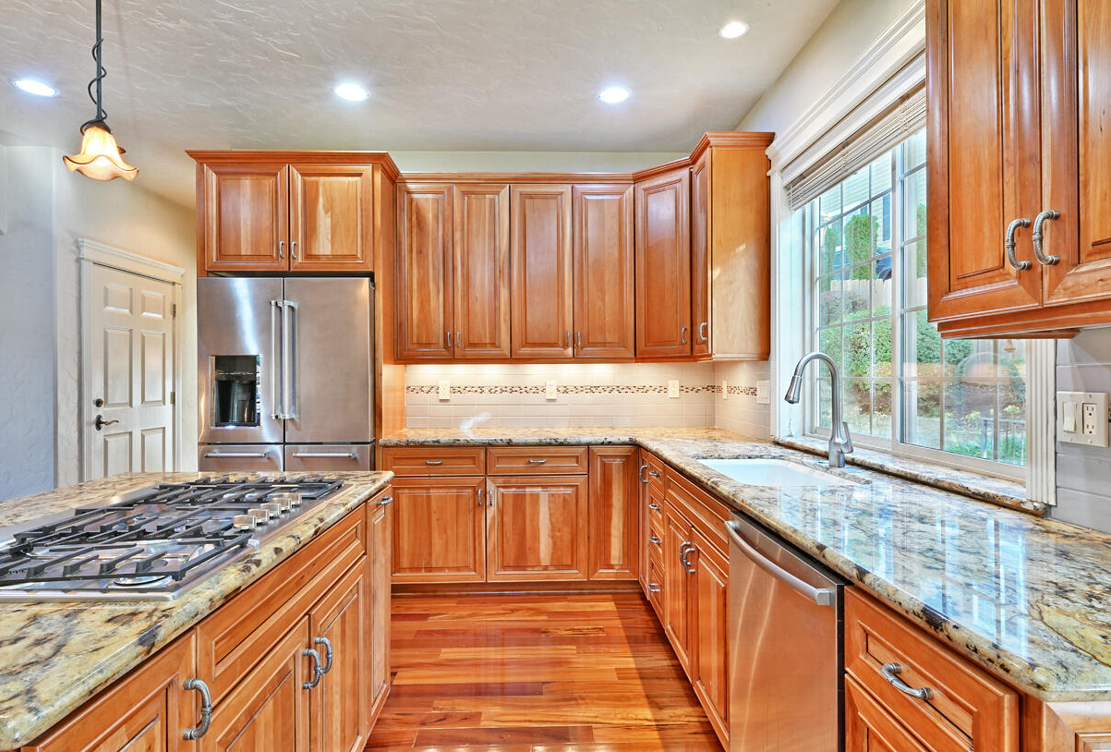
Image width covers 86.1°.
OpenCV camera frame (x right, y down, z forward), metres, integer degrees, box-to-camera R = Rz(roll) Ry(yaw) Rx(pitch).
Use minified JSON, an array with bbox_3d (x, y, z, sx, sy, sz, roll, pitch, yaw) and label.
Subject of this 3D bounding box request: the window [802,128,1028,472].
[{"bbox_3d":[1.245,-0.322,2.205,0.110,1.220,1.450,0,0,-2],"label":"window"}]

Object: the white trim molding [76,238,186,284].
[{"bbox_3d":[-3.118,-0.838,4.471,0.055,0.140,1.170,0,0,-2],"label":"white trim molding"}]

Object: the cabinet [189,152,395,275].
[{"bbox_3d":[-1.497,-0.895,3.601,1.080,0.660,0.670,0,0,-2],"label":"cabinet"}]

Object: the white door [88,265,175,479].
[{"bbox_3d":[-3.153,0.256,4.468,0.045,2.038,0.910,0,0,-2],"label":"white door"}]

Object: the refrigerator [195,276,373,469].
[{"bbox_3d":[-1.459,0.373,3.510,0.900,1.790,0.790,0,0,-2],"label":"refrigerator"}]

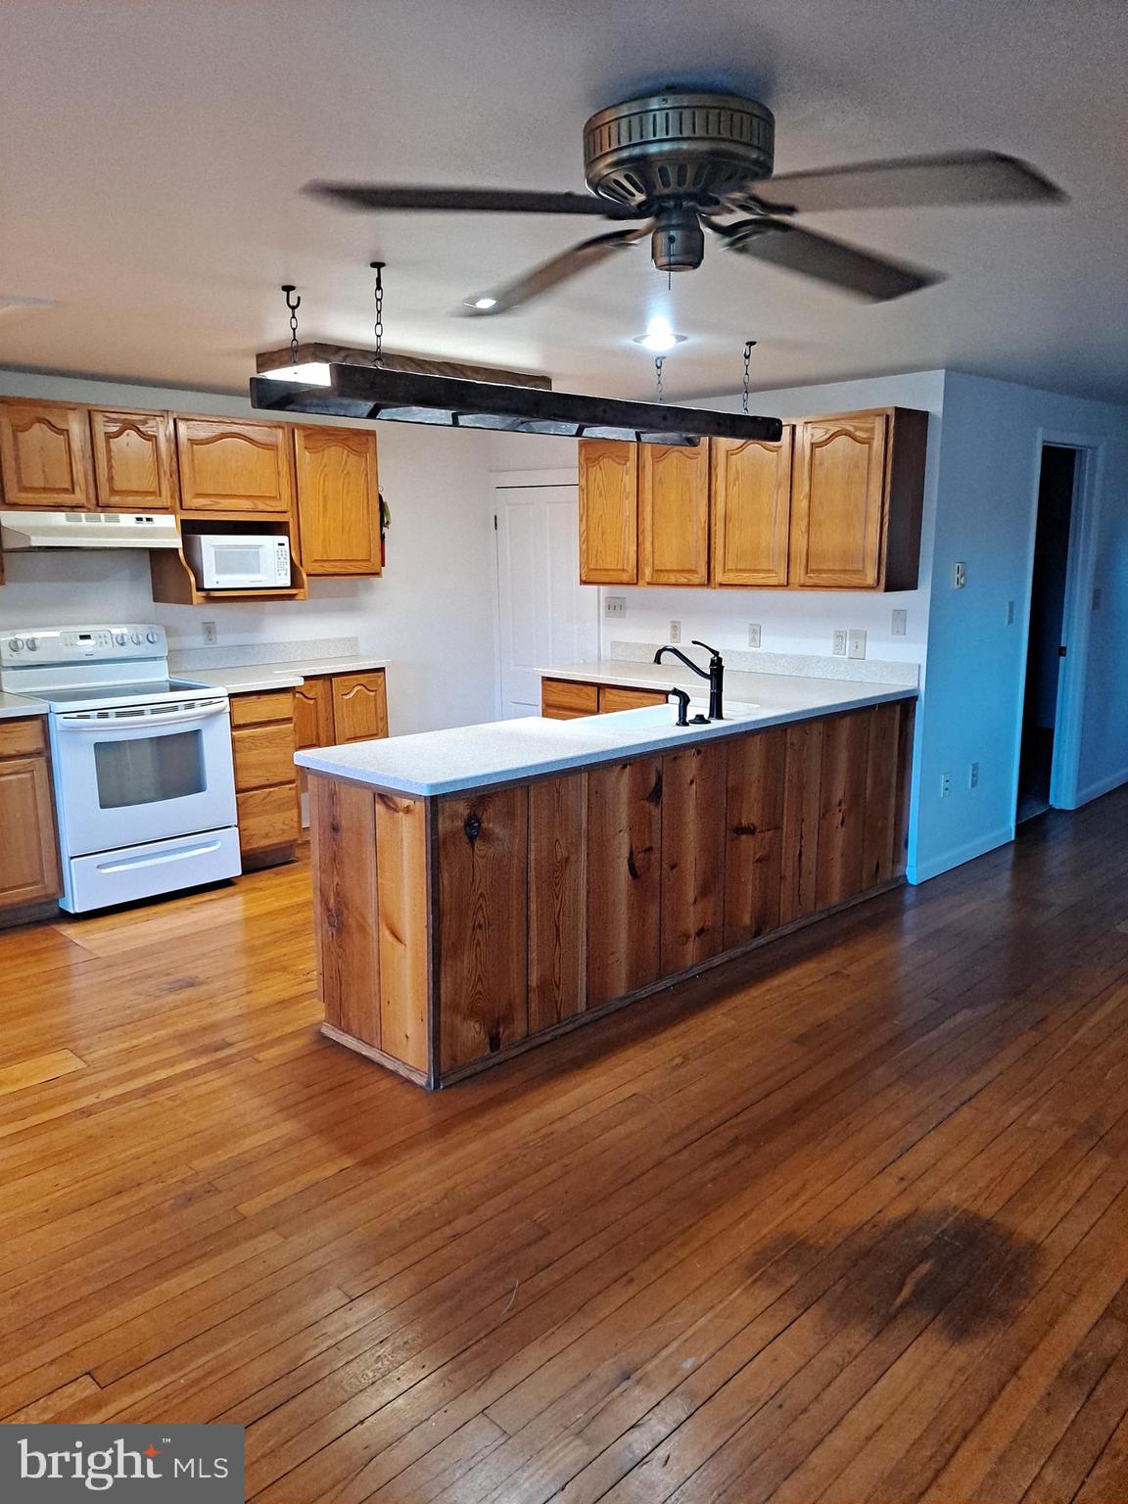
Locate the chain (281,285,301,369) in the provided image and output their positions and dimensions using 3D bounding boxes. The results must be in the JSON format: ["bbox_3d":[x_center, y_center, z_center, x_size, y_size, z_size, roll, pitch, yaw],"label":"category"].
[{"bbox_3d":[-0.785,-1.236,3.169,0.045,0.223,0.050,10,15,43],"label":"chain"}]

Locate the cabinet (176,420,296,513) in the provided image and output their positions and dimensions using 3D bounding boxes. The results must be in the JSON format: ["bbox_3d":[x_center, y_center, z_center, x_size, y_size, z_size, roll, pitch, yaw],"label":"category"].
[{"bbox_3d":[-1.658,-1.360,5.243,0.335,0.465,0.609,10,15,43],"label":"cabinet"}]

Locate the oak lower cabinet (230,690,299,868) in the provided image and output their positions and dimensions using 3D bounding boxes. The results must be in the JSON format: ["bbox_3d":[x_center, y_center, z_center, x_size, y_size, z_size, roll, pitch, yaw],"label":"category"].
[{"bbox_3d":[-1.626,0.105,5.350,0.610,0.878,0.358,10,15,43],"label":"oak lower cabinet"}]

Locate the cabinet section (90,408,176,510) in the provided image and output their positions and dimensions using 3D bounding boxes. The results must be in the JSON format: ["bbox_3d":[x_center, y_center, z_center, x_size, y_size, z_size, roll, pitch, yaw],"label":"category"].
[{"bbox_3d":[-2.023,-1.313,4.942,0.327,0.447,0.381,10,15,43],"label":"cabinet section"}]

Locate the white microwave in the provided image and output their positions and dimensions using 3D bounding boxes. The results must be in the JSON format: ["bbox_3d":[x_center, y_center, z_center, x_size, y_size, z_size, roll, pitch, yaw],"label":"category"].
[{"bbox_3d":[-1.618,-0.916,5.271,0.330,0.258,0.456,10,15,43],"label":"white microwave"}]

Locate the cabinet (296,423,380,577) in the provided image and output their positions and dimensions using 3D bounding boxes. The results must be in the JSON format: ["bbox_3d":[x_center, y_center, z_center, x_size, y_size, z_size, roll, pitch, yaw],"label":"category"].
[{"bbox_3d":[-1.267,-1.290,5.664,0.335,0.756,0.512,10,15,43],"label":"cabinet"}]

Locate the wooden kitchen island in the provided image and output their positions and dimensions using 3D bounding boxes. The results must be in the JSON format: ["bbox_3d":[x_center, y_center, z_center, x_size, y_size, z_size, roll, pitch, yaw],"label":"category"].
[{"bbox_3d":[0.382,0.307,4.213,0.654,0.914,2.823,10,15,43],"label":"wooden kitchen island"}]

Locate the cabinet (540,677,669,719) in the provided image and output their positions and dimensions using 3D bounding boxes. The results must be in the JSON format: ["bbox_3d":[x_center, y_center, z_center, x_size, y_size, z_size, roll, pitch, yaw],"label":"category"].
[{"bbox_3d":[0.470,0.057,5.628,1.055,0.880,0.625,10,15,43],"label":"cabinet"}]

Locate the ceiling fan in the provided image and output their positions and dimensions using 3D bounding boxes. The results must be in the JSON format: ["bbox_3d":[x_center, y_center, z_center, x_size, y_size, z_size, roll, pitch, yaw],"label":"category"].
[{"bbox_3d":[0.205,-0.990,1.972,1.290,0.257,1.290,10,15,43],"label":"ceiling fan"}]

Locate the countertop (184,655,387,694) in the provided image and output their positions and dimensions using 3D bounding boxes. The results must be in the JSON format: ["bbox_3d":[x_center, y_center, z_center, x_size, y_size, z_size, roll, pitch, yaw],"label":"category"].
[{"bbox_3d":[-1.341,-0.396,5.551,0.620,0.040,1.165,10,15,43],"label":"countertop"}]

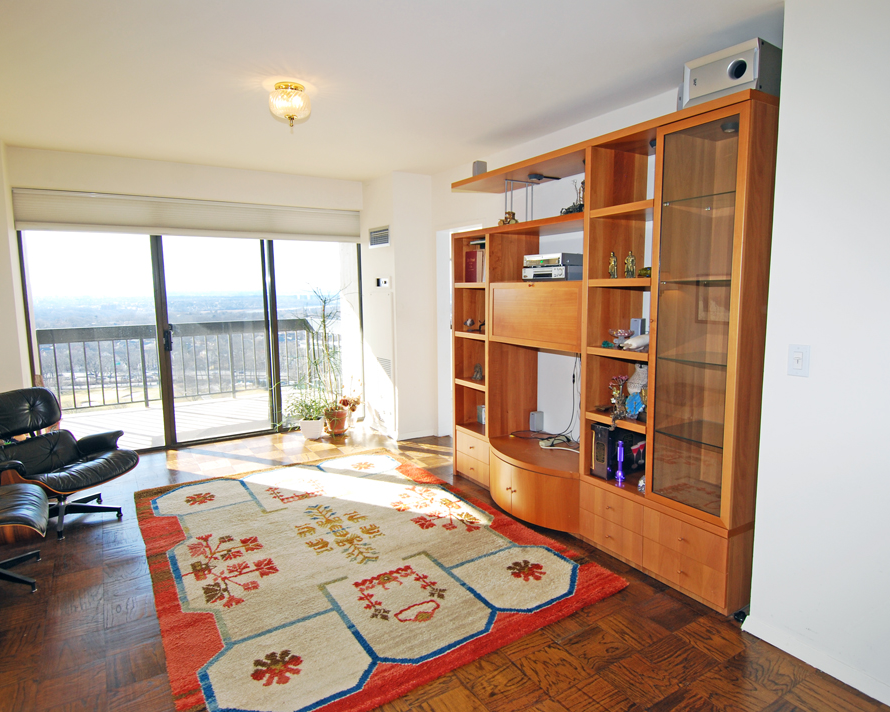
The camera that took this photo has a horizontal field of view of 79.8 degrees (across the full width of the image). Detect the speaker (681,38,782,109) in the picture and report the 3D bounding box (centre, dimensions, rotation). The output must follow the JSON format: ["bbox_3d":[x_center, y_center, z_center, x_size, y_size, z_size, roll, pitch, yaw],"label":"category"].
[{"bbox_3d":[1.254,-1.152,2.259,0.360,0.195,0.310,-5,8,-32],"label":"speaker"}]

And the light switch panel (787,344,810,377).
[{"bbox_3d":[1.288,0.018,1.940,0.009,0.115,0.071,-5,8,-32],"label":"light switch panel"}]

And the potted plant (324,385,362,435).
[{"bbox_3d":[-1.042,0.517,5.423,0.360,0.477,0.330,-5,8,-32],"label":"potted plant"}]

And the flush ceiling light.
[{"bbox_3d":[-0.798,-1.291,2.750,0.212,0.205,0.212,-5,8,-32],"label":"flush ceiling light"}]

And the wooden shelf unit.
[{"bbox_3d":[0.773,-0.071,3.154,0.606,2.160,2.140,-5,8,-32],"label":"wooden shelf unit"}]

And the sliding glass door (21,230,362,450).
[{"bbox_3d":[-2.141,-0.207,5.030,2.834,2.040,0.100,-5,8,-32],"label":"sliding glass door"}]

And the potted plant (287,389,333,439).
[{"bbox_3d":[-1.335,0.557,5.175,0.420,0.467,0.400,-5,8,-32],"label":"potted plant"}]

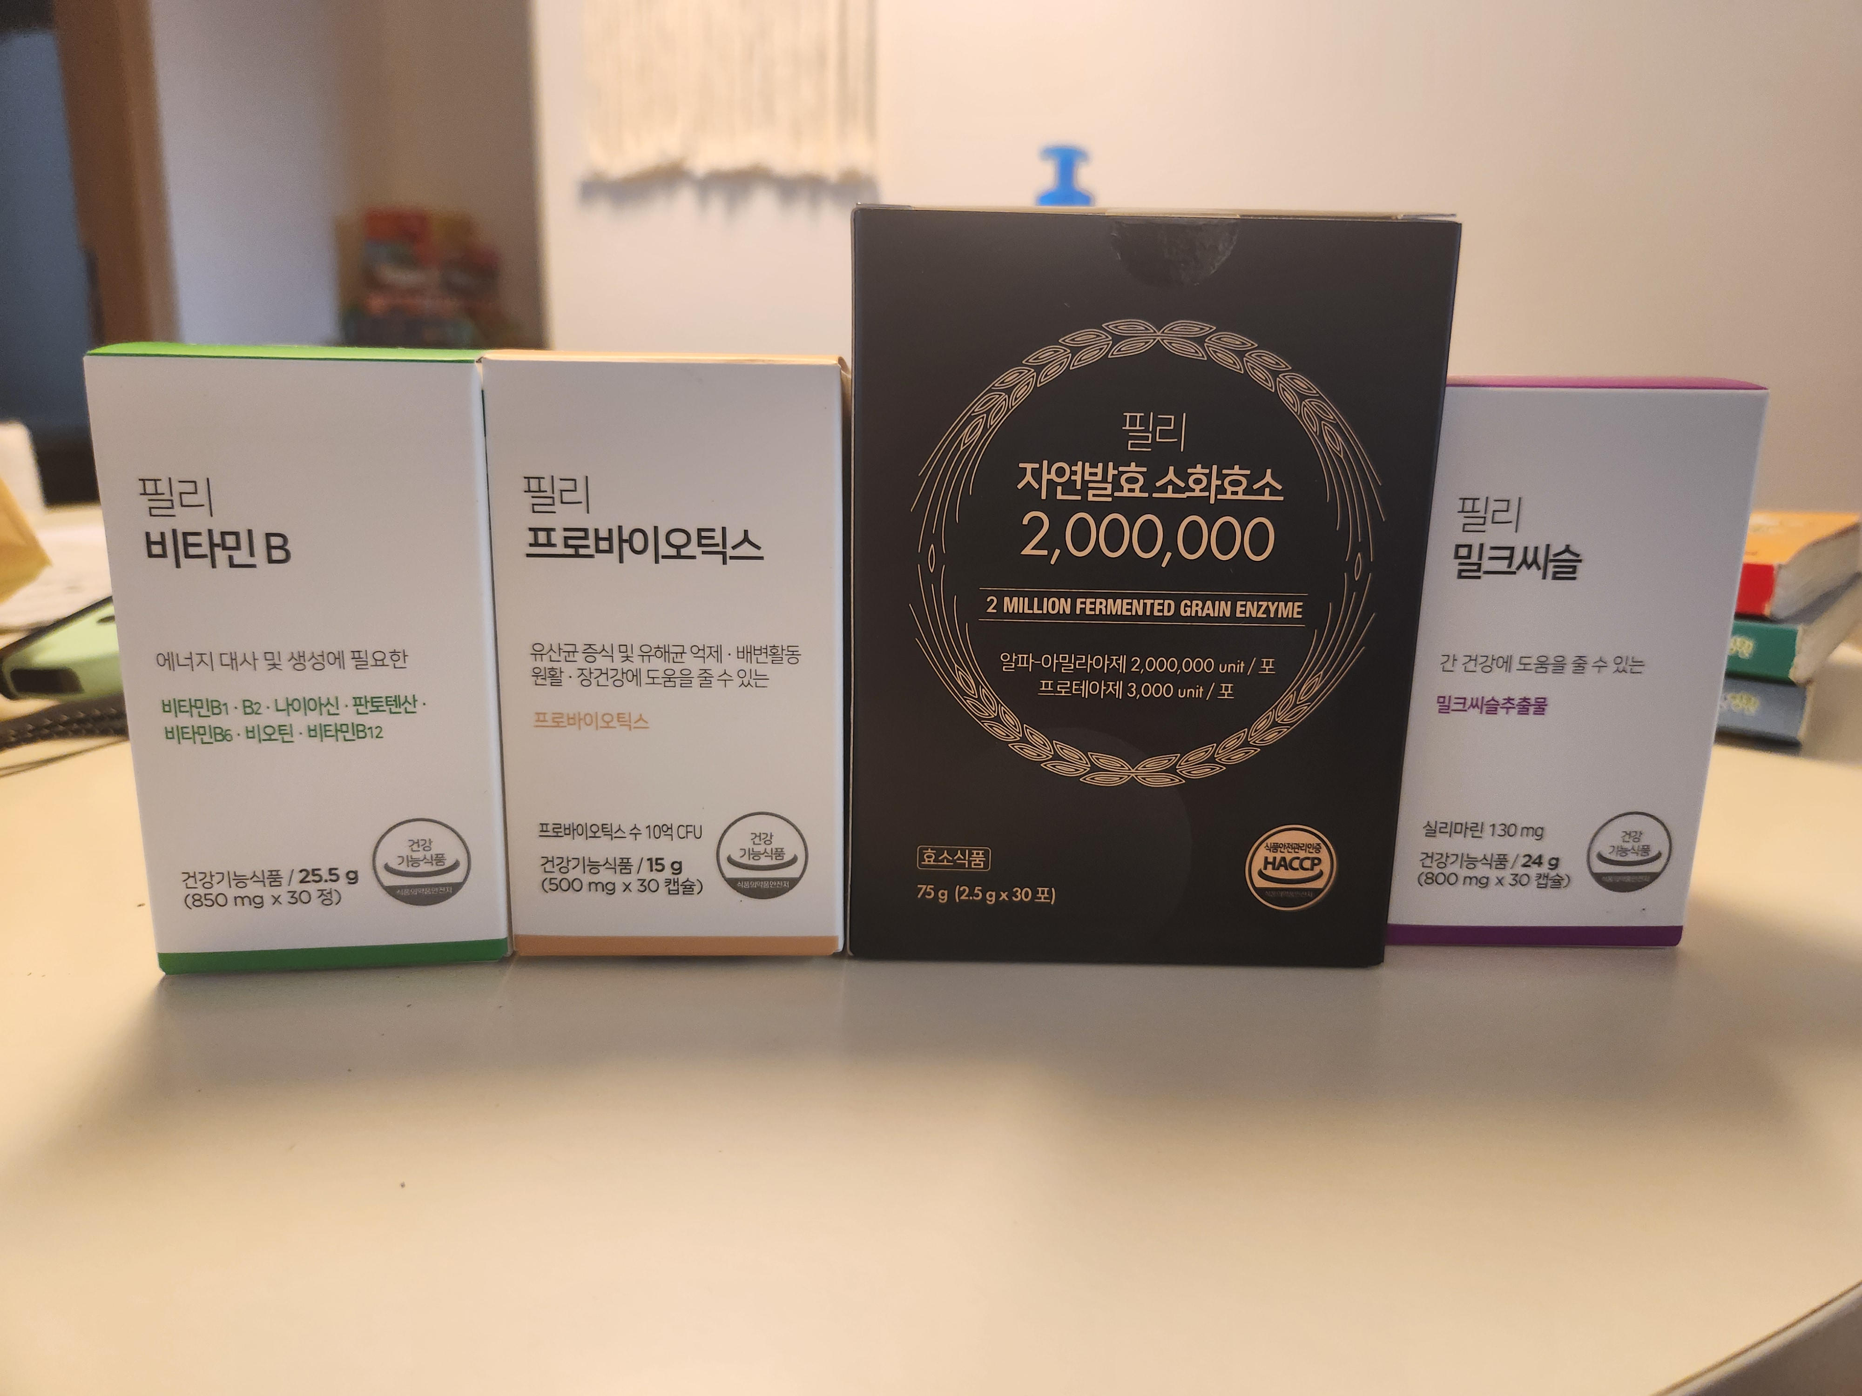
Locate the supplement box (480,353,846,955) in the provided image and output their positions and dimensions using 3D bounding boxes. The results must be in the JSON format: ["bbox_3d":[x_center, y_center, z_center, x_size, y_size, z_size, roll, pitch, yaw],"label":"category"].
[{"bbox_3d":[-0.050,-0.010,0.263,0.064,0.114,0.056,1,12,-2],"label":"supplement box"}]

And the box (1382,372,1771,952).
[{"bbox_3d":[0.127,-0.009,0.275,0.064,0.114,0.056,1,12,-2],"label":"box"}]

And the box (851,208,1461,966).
[{"bbox_3d":[0.038,-0.022,0.261,0.108,0.141,0.058,1,12,-1],"label":"box"}]

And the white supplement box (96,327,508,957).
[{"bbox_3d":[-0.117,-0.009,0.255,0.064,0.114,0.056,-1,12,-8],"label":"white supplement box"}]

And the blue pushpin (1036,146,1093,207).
[{"bbox_3d":[0.086,-0.334,0.800,0.036,0.046,0.036,1,12,0],"label":"blue pushpin"}]

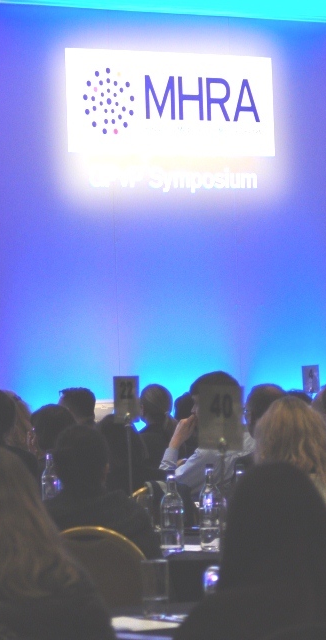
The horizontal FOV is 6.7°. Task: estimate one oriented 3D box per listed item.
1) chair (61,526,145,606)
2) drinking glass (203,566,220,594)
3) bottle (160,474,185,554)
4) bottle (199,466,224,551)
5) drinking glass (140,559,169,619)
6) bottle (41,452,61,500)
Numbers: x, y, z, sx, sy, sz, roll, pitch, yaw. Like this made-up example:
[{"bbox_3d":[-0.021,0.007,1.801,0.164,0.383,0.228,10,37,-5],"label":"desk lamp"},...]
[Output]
[{"bbox_3d":[-0.175,1.100,8.970,0.440,0.920,0.560,-1,0,12],"label":"chair"},{"bbox_3d":[0.144,0.741,7.700,0.072,0.130,0.072,-1,0,0],"label":"drinking glass"},{"bbox_3d":[0.033,0.679,9.900,0.080,0.290,0.080,-1,0,0],"label":"bottle"},{"bbox_3d":[0.169,0.666,9.900,0.080,0.303,0.080,-1,0,0],"label":"bottle"},{"bbox_3d":[-0.020,0.715,7.430,0.071,0.146,0.071,-2,-1,0],"label":"drinking glass"},{"bbox_3d":[-0.476,0.710,11.900,0.076,0.296,0.076,-2,-1,0],"label":"bottle"}]

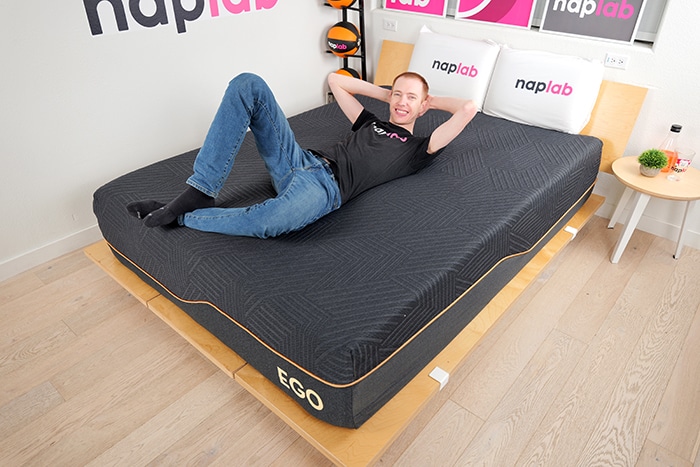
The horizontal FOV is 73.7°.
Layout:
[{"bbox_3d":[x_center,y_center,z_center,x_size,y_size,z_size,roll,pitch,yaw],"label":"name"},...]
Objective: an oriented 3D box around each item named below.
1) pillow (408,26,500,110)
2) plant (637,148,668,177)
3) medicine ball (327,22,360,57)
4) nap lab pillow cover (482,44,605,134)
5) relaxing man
[{"bbox_3d":[0.608,-1.010,2.877,0.570,0.430,0.170,26,29,33],"label":"pillow"},{"bbox_3d":[1.520,-0.353,2.337,0.120,0.122,0.120,26,41,33],"label":"plant"},{"bbox_3d":[-0.039,-1.321,3.170,0.228,0.228,0.228,0,33,0],"label":"medicine ball"},{"bbox_3d":[1.034,-0.791,2.569,0.580,0.430,0.170,26,29,33],"label":"nap lab pillow cover"},{"bbox_3d":[-0.146,-0.398,1.865,0.730,0.490,1.380,26,41,33],"label":"relaxing man"}]

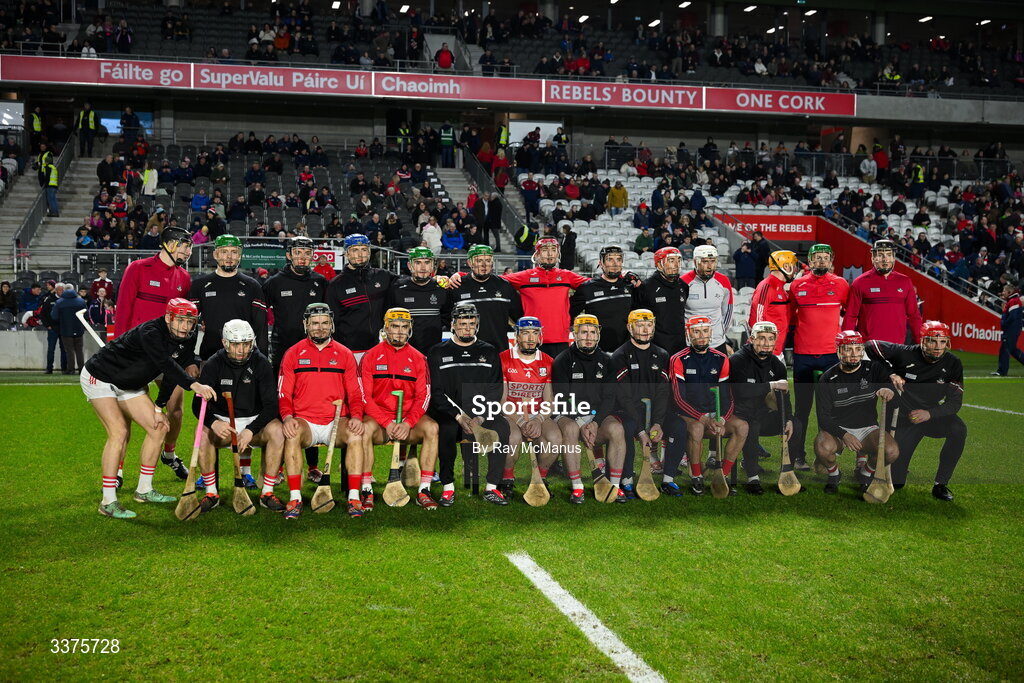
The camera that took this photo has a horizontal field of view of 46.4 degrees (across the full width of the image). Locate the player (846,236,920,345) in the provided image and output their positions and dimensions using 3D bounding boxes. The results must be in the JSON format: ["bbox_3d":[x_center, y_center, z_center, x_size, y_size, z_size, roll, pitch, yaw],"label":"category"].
[{"bbox_3d":[3.100,0.109,9.970,0.640,1.900,0.380,0,2,-4],"label":"player"}]

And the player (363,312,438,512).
[{"bbox_3d":[-0.780,0.442,8.376,0.570,1.340,0.830,0,2,-8],"label":"player"}]

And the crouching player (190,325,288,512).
[{"bbox_3d":[-1.888,0.485,8.267,0.630,1.260,0.830,0,2,-10],"label":"crouching player"}]

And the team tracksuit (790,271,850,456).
[{"bbox_3d":[2.628,0.209,10.212,0.520,1.610,0.310,0,2,-2],"label":"team tracksuit"}]

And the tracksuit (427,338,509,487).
[{"bbox_3d":[-0.309,0.492,8.500,0.560,1.019,0.700,0,2,-6],"label":"tracksuit"}]

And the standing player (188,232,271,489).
[{"bbox_3d":[-2.088,0.137,8.800,0.580,1.865,0.360,0,2,-13],"label":"standing player"}]

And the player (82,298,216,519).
[{"bbox_3d":[-2.420,0.422,8.035,1.030,1.400,0.670,1,2,40],"label":"player"}]

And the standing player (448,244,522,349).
[{"bbox_3d":[-0.213,0.132,9.600,0.610,1.855,0.380,0,2,-7],"label":"standing player"}]

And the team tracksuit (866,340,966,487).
[{"bbox_3d":[3.054,0.539,9.000,0.700,1.095,0.850,1,2,10],"label":"team tracksuit"}]

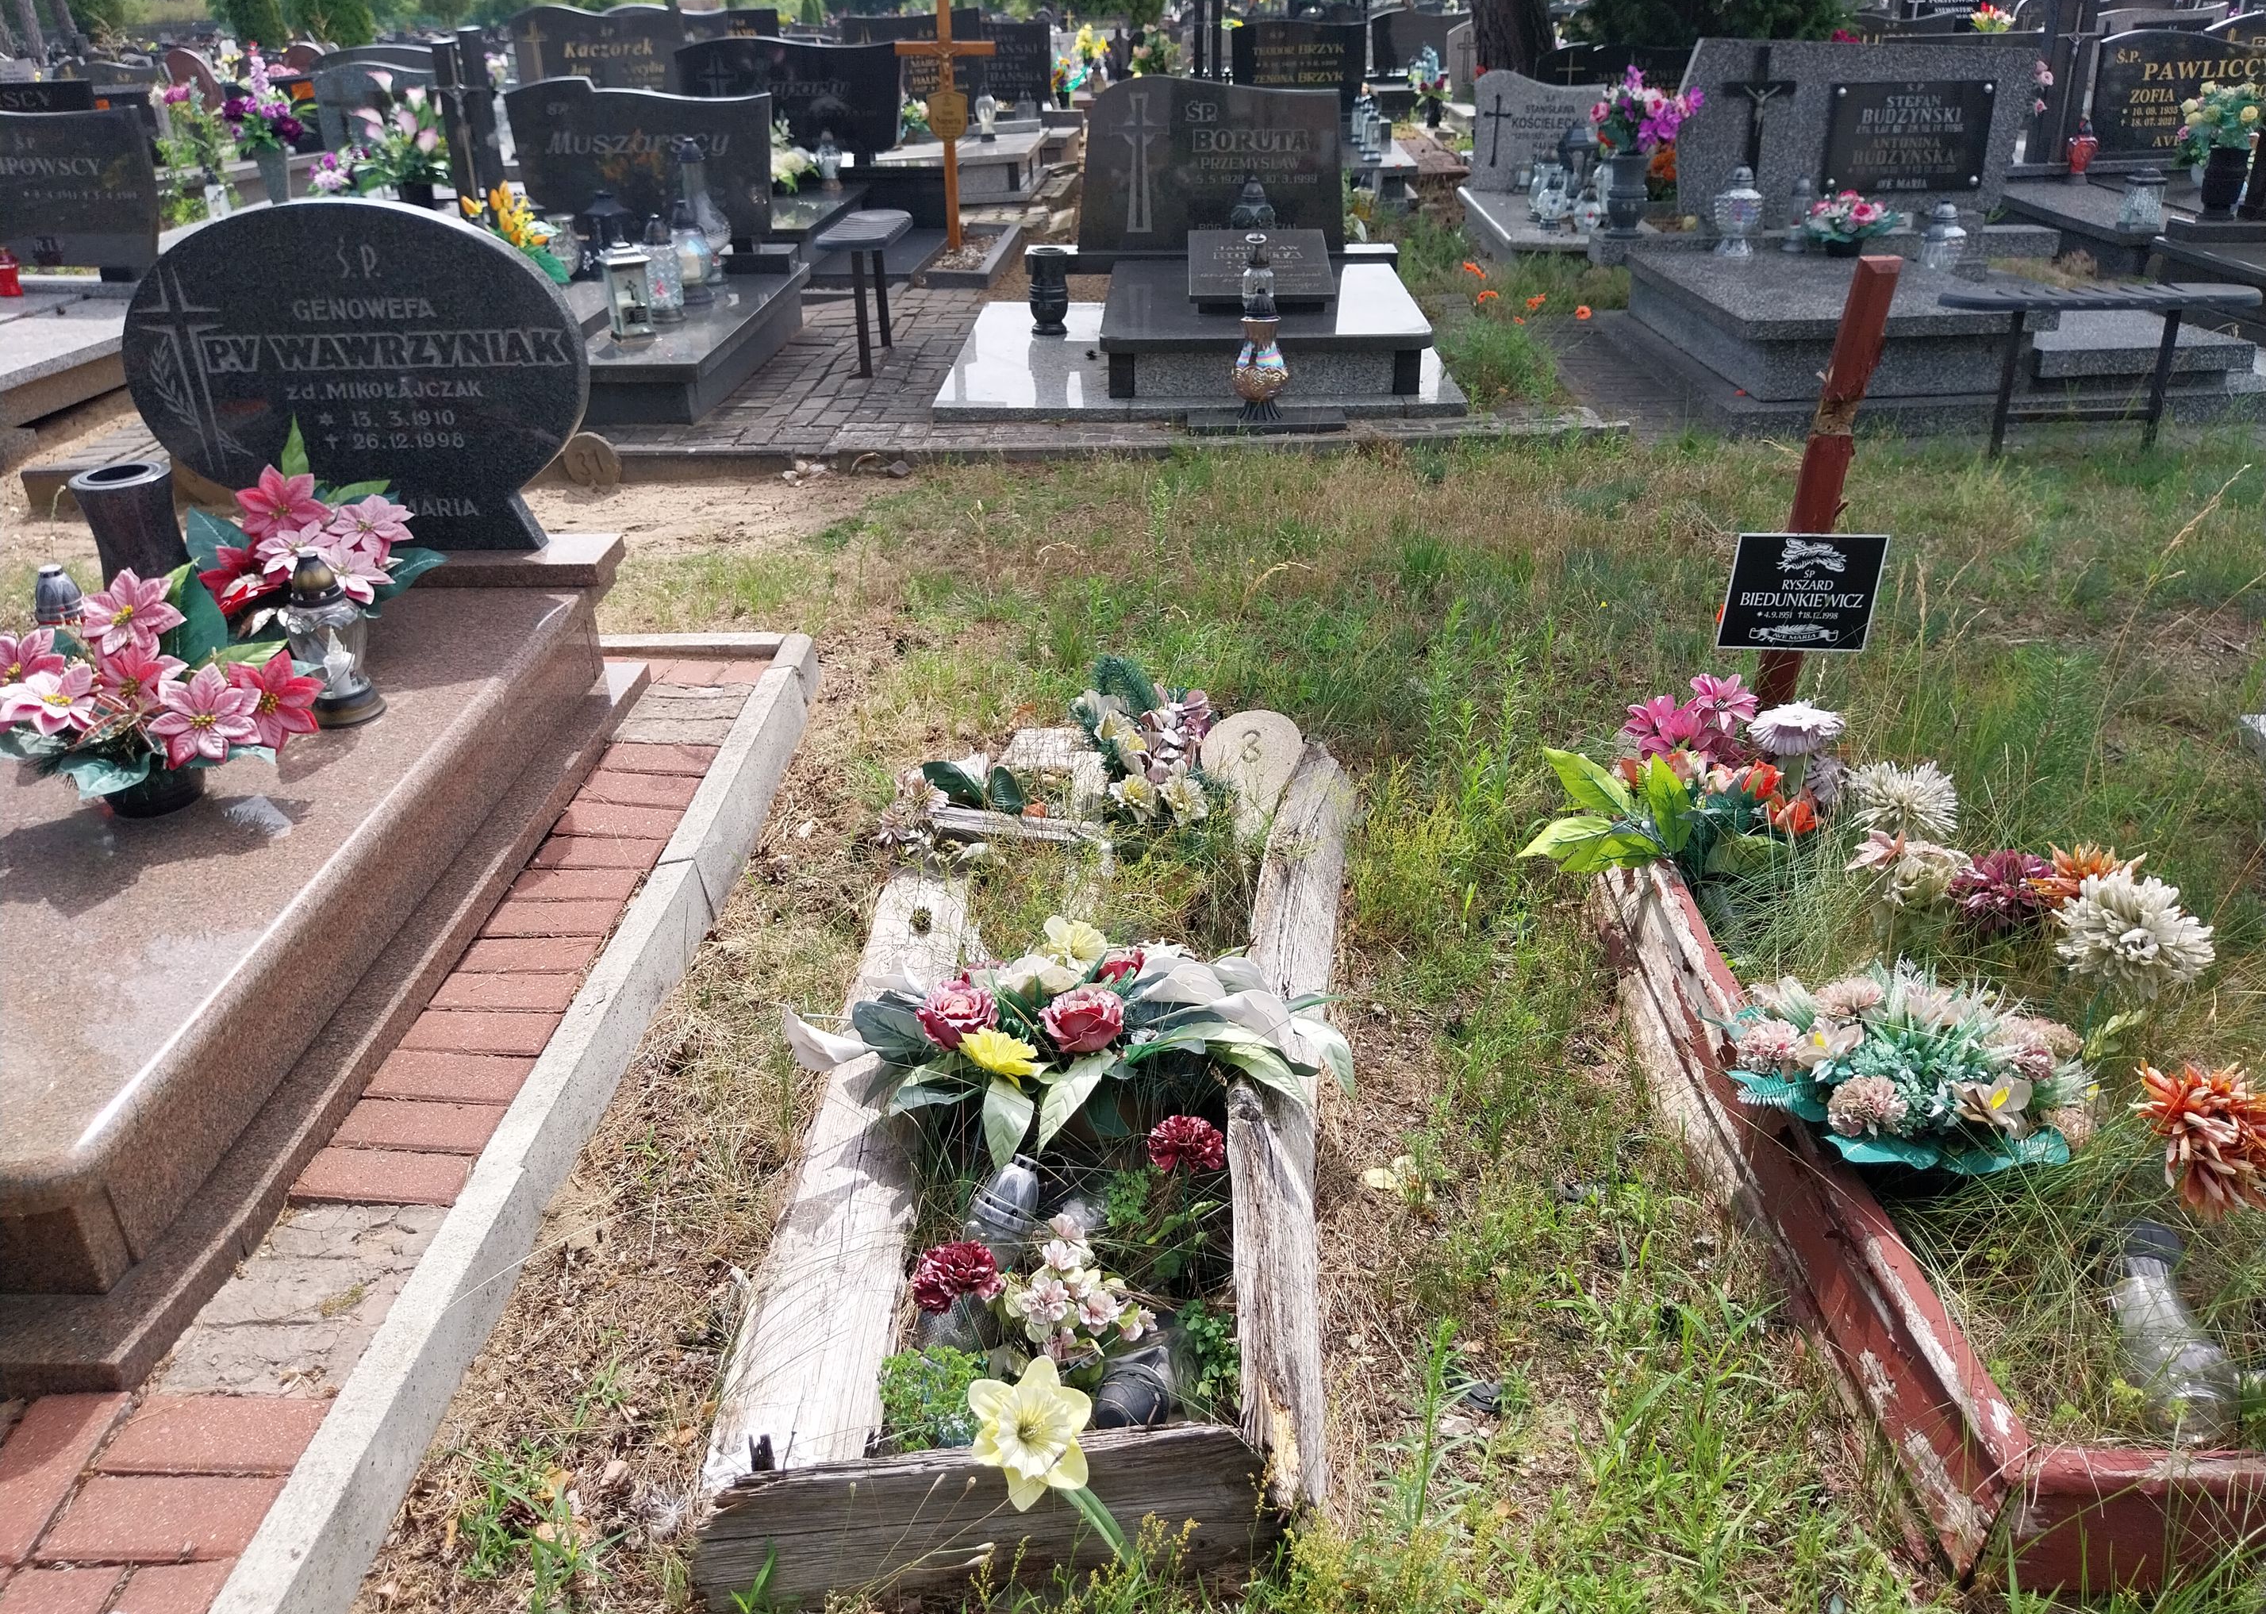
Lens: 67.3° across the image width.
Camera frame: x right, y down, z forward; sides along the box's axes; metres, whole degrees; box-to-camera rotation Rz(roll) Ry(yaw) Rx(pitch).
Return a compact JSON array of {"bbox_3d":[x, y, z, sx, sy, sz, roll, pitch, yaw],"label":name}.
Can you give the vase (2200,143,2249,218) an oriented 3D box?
[{"bbox_3d":[4.513,-2.578,7.038,0.180,0.280,0.180,-1,26,1],"label":"vase"}]

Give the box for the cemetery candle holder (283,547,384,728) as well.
[{"bbox_3d":[-1.324,-0.287,2.810,0.135,0.274,0.135,-1,26,1],"label":"cemetery candle holder"}]

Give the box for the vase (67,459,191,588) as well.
[{"bbox_3d":[-1.771,-0.441,3.044,0.165,0.310,0.165,0,27,4],"label":"vase"}]

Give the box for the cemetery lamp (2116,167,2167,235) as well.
[{"bbox_3d":[3.923,-2.363,6.623,0.180,0.260,0.180,-1,27,0],"label":"cemetery lamp"}]

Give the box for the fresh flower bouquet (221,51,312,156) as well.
[{"bbox_3d":[-4.120,-3.357,8.100,0.400,0.460,0.360,0,27,2],"label":"fresh flower bouquet"}]

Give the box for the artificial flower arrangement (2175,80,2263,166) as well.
[{"bbox_3d":[3.967,-2.499,6.217,0.310,0.290,0.280,-1,27,0],"label":"artificial flower arrangement"}]

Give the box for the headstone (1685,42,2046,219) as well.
[{"bbox_3d":[2.585,-2.414,6.083,1.180,0.610,0.130,-2,27,-3],"label":"headstone"}]

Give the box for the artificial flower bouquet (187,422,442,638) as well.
[{"bbox_3d":[-1.418,-0.464,2.979,0.410,0.400,0.340,0,27,4],"label":"artificial flower bouquet"}]

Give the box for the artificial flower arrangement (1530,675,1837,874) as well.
[{"bbox_3d":[0.864,-0.049,2.675,0.470,0.290,0.270,-1,27,0],"label":"artificial flower arrangement"}]

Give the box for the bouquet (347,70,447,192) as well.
[{"bbox_3d":[-3.462,-3.179,8.000,0.450,0.530,0.380,0,27,2],"label":"bouquet"}]

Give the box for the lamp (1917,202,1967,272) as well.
[{"bbox_3d":[2.694,-1.899,5.661,0.155,0.220,0.155,-1,27,0],"label":"lamp"}]

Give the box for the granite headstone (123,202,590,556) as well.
[{"bbox_3d":[-1.432,-0.795,3.182,0.860,0.650,0.065,0,27,4],"label":"granite headstone"}]

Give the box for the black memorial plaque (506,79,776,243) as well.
[{"bbox_3d":[-1.974,-2.660,6.969,1.080,0.595,0.080,-1,26,1],"label":"black memorial plaque"}]

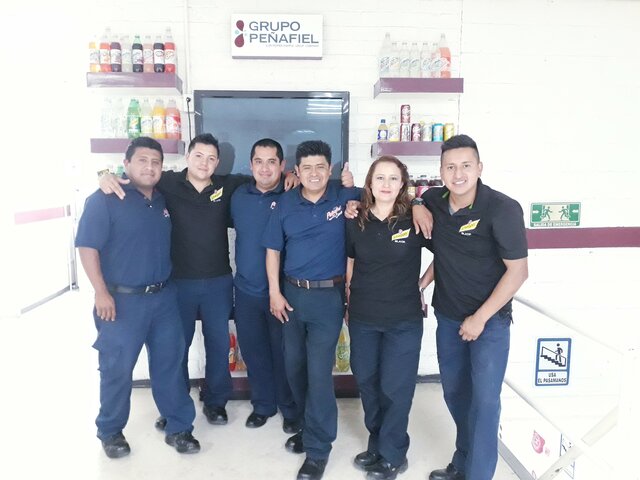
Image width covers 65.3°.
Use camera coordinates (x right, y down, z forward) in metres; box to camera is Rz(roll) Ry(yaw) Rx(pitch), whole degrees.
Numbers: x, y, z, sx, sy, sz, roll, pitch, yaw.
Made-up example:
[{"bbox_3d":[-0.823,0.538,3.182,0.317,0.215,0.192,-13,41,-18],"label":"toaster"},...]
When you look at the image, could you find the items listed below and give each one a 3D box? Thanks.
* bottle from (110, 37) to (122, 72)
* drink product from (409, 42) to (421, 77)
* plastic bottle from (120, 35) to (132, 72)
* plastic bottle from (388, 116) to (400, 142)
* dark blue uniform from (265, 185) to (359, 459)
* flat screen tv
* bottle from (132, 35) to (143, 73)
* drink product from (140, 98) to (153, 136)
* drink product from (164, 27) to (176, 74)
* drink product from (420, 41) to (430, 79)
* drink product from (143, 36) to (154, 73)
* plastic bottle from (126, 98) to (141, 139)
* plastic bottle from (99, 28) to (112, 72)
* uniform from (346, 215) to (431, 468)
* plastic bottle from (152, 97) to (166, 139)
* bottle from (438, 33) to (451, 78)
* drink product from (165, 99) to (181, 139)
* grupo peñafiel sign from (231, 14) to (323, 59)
[{"bbox_3d":[-1.317,-1.196,3.230,0.071,0.238,0.071,0,6,-3],"label":"bottle"},{"bbox_3d":[0.628,-1.178,3.296,0.070,0.235,0.070,0,6,-4],"label":"drink product"},{"bbox_3d":[-1.235,-1.183,3.194,0.071,0.242,0.071,0,7,-3],"label":"plastic bottle"},{"bbox_3d":[0.501,-0.740,3.360,0.070,0.175,0.070,0,6,-4],"label":"plastic bottle"},{"bbox_3d":[-0.039,0.416,2.573,0.470,1.410,0.360,1,6,8],"label":"dark blue uniform"},{"bbox_3d":[-0.330,-0.681,3.434,1.049,0.665,0.080,0,6,-3],"label":"flat screen tv"},{"bbox_3d":[-1.155,-1.175,3.172,0.070,0.240,0.070,0,6,-4],"label":"bottle"},{"bbox_3d":[-1.129,-0.785,3.252,0.084,0.266,0.084,0,7,-3],"label":"drink product"},{"bbox_3d":[-0.974,-1.231,3.252,0.075,0.294,0.075,0,6,-3],"label":"drink product"},{"bbox_3d":[0.710,-1.193,3.348,0.067,0.233,0.067,0,7,-3],"label":"drink product"},{"bbox_3d":[-1.113,-1.200,3.239,0.071,0.238,0.071,0,6,-3],"label":"drink product"},{"bbox_3d":[-1.223,-0.793,3.280,0.088,0.262,0.088,0,6,-3],"label":"plastic bottle"},{"bbox_3d":[-1.360,-1.186,3.172,0.075,0.270,0.075,0,6,-4],"label":"plastic bottle"},{"bbox_3d":[0.351,0.507,2.562,0.420,1.290,0.320,1,6,7],"label":"uniform"},{"bbox_3d":[-1.047,-0.786,3.256,0.086,0.267,0.086,0,7,-3],"label":"plastic bottle"},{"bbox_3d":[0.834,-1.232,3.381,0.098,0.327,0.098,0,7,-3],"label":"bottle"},{"bbox_3d":[-0.965,-0.787,3.260,0.086,0.267,0.086,0,7,-3],"label":"drink product"},{"bbox_3d":[-0.291,-1.390,3.424,0.625,0.285,0.060,0,7,-3],"label":"grupo peñafiel sign"}]

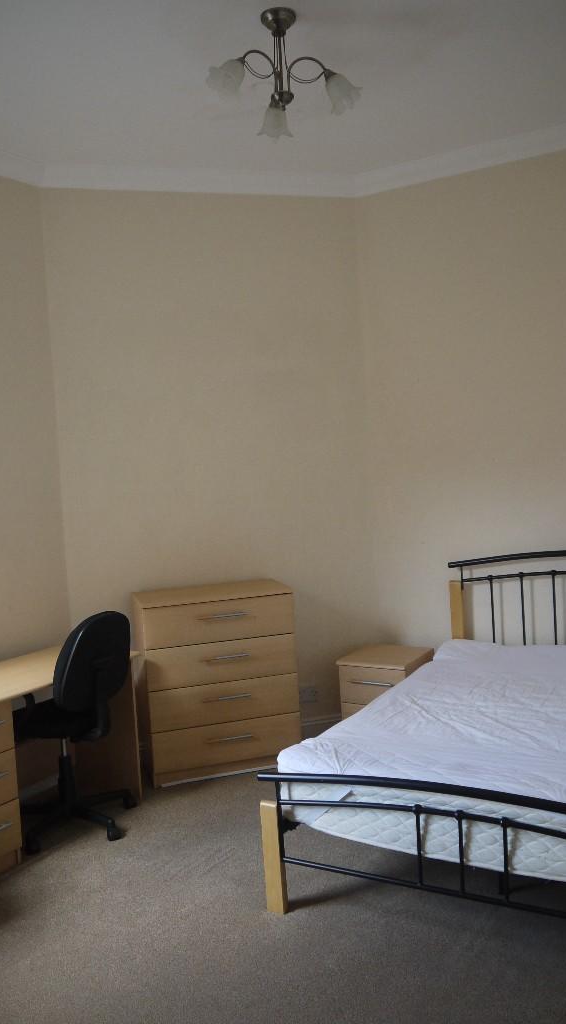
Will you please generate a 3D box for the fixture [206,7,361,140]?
[{"bbox_3d":[-0.001,-1.618,3.015,0.545,0.359,0.509,-3,3,0],"label":"fixture"}]

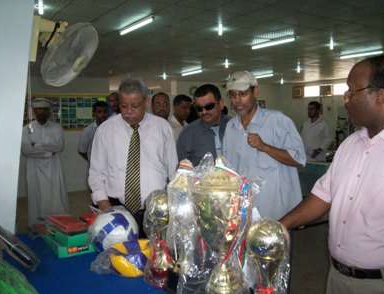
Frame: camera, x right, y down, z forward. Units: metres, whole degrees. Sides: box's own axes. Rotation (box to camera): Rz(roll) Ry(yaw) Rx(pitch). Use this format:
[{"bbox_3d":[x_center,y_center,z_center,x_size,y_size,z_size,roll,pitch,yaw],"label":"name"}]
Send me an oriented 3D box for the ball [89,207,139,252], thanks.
[{"bbox_3d":[-0.349,0.375,1.820,0.224,0.224,0.224,0,6,0],"label":"ball"}]

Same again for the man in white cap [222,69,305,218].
[{"bbox_3d":[0.439,0.424,2.491,0.520,1.759,0.380,3,7,30],"label":"man in white cap"}]

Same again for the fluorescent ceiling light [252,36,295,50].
[{"bbox_3d":[1.440,-1.858,7.300,0.090,0.090,1.220,-3,7,-28],"label":"fluorescent ceiling light"}]

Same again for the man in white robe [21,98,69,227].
[{"bbox_3d":[-1.634,0.285,4.586,0.500,1.661,0.340,-2,6,-19],"label":"man in white robe"}]

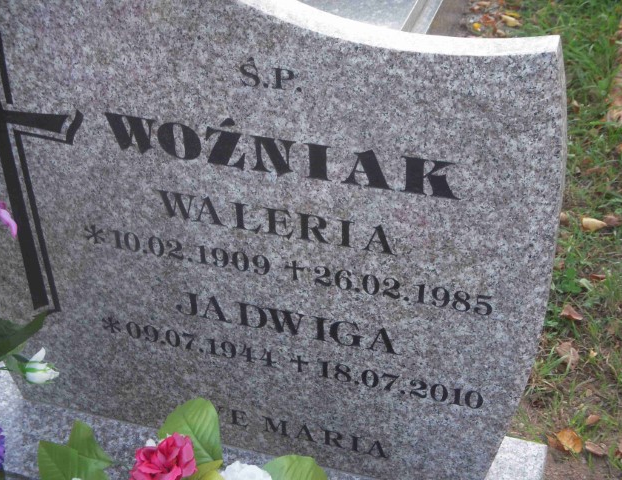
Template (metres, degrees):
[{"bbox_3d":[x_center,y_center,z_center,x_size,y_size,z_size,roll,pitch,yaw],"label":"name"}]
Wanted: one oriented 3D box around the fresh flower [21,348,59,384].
[{"bbox_3d":[-0.372,0.174,1.450,0.050,0.040,0.040,12,66,12],"label":"fresh flower"}]

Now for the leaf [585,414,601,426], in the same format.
[{"bbox_3d":[0.540,0.345,2.016,0.034,0.014,0.024,-21,42,-21],"label":"leaf"}]

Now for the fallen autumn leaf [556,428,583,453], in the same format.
[{"bbox_3d":[0.486,0.377,1.980,0.045,0.023,0.062,-29,45,-29],"label":"fallen autumn leaf"}]

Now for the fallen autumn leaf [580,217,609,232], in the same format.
[{"bbox_3d":[0.669,-0.037,2.488,0.064,0.022,0.038,11,40,16],"label":"fallen autumn leaf"}]

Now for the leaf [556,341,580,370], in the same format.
[{"bbox_3d":[0.524,0.236,2.154,0.048,0.020,0.072,-15,40,-15],"label":"leaf"}]

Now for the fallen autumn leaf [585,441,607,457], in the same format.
[{"bbox_3d":[0.531,0.389,1.962,0.027,0.017,0.050,-27,44,-27],"label":"fallen autumn leaf"}]

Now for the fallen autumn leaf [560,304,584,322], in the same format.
[{"bbox_3d":[0.557,0.157,2.252,0.056,0.020,0.036,15,42,21],"label":"fallen autumn leaf"}]

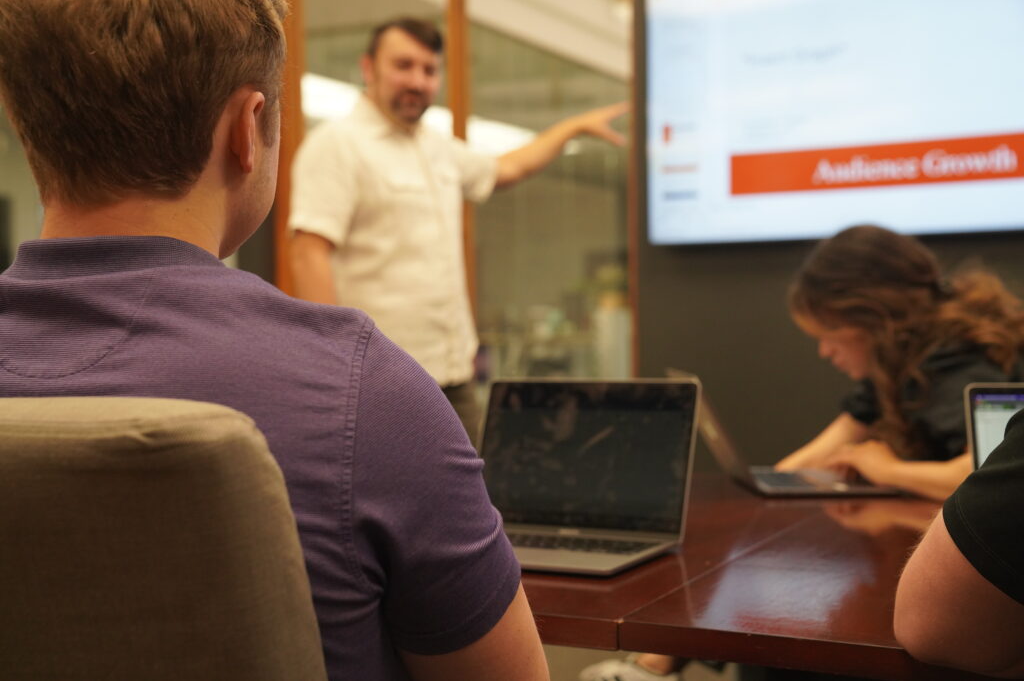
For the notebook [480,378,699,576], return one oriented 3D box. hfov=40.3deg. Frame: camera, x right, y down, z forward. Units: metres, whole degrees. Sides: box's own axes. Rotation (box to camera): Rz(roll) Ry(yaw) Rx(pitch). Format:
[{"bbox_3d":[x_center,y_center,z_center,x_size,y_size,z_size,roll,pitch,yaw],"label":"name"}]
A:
[{"bbox_3d":[0.041,0.156,1.702,0.304,0.201,0.299,0,2,27],"label":"notebook"}]

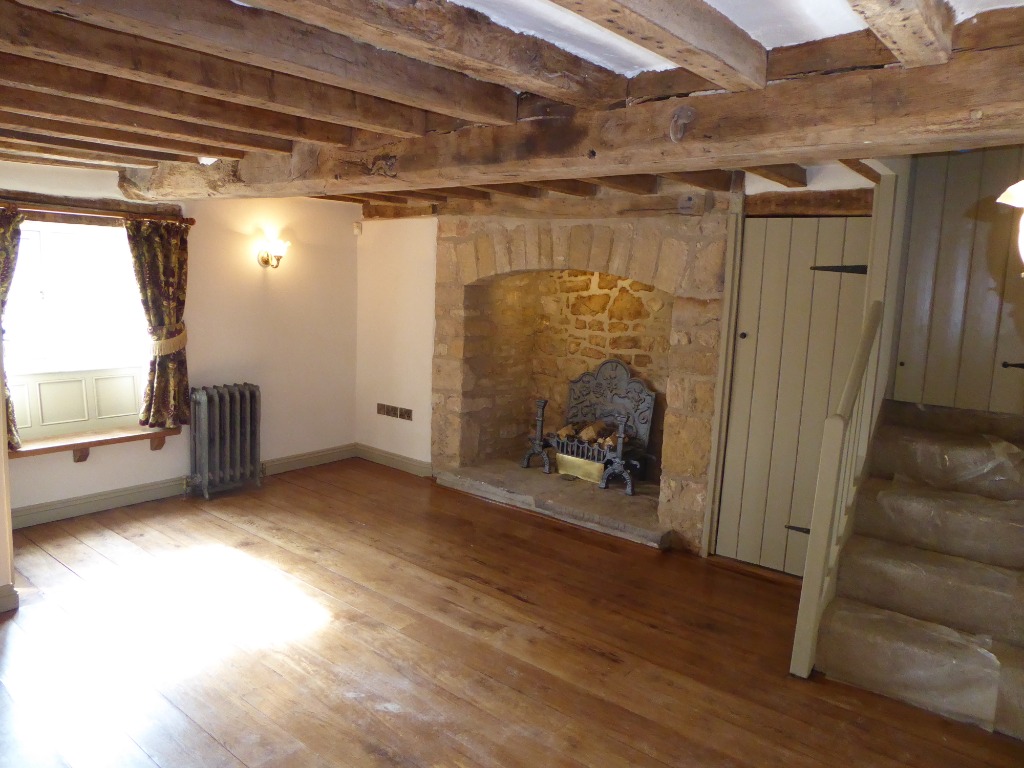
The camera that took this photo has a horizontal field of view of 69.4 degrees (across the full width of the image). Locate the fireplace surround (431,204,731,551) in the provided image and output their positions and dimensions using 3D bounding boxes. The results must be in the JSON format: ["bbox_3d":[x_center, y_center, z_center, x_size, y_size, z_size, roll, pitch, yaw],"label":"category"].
[{"bbox_3d":[0.495,-0.130,4.934,2.150,1.874,0.819,9,11,38],"label":"fireplace surround"}]

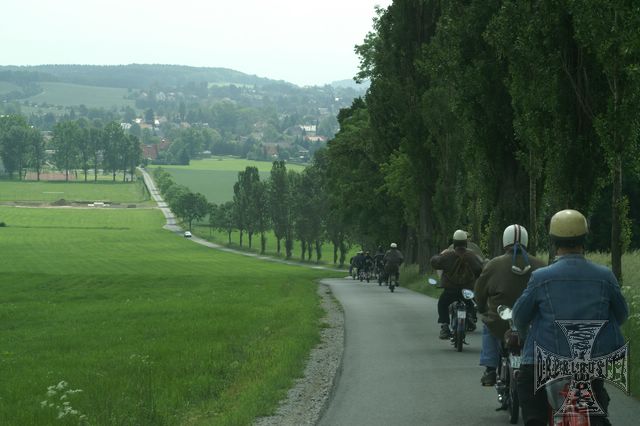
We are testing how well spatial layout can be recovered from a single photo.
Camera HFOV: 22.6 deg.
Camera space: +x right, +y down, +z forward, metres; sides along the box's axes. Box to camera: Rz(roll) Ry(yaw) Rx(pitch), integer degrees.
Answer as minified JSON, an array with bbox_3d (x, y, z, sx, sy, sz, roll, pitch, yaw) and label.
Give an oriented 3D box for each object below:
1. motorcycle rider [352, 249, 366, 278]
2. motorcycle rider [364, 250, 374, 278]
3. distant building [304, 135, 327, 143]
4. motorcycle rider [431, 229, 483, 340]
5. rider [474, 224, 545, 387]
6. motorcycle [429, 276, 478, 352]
[{"bbox_3d":[2.245,2.851,88.000,0.700,1.520,0.850,0,-1,-1],"label":"motorcycle rider"},{"bbox_3d":[2.635,2.786,86.000,0.680,1.500,0.850,0,-1,0],"label":"motorcycle rider"},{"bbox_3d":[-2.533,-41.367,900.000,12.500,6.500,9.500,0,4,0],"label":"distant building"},{"bbox_3d":[2.014,1.042,23.200,0.760,1.520,0.850,0,-1,1],"label":"motorcycle rider"},{"bbox_3d":[1.730,0.820,14.250,0.720,1.430,0.820,0,1,1],"label":"rider"},{"bbox_3d":[1.980,1.465,23.200,0.750,1.050,1.850,0,-1,1],"label":"motorcycle"}]

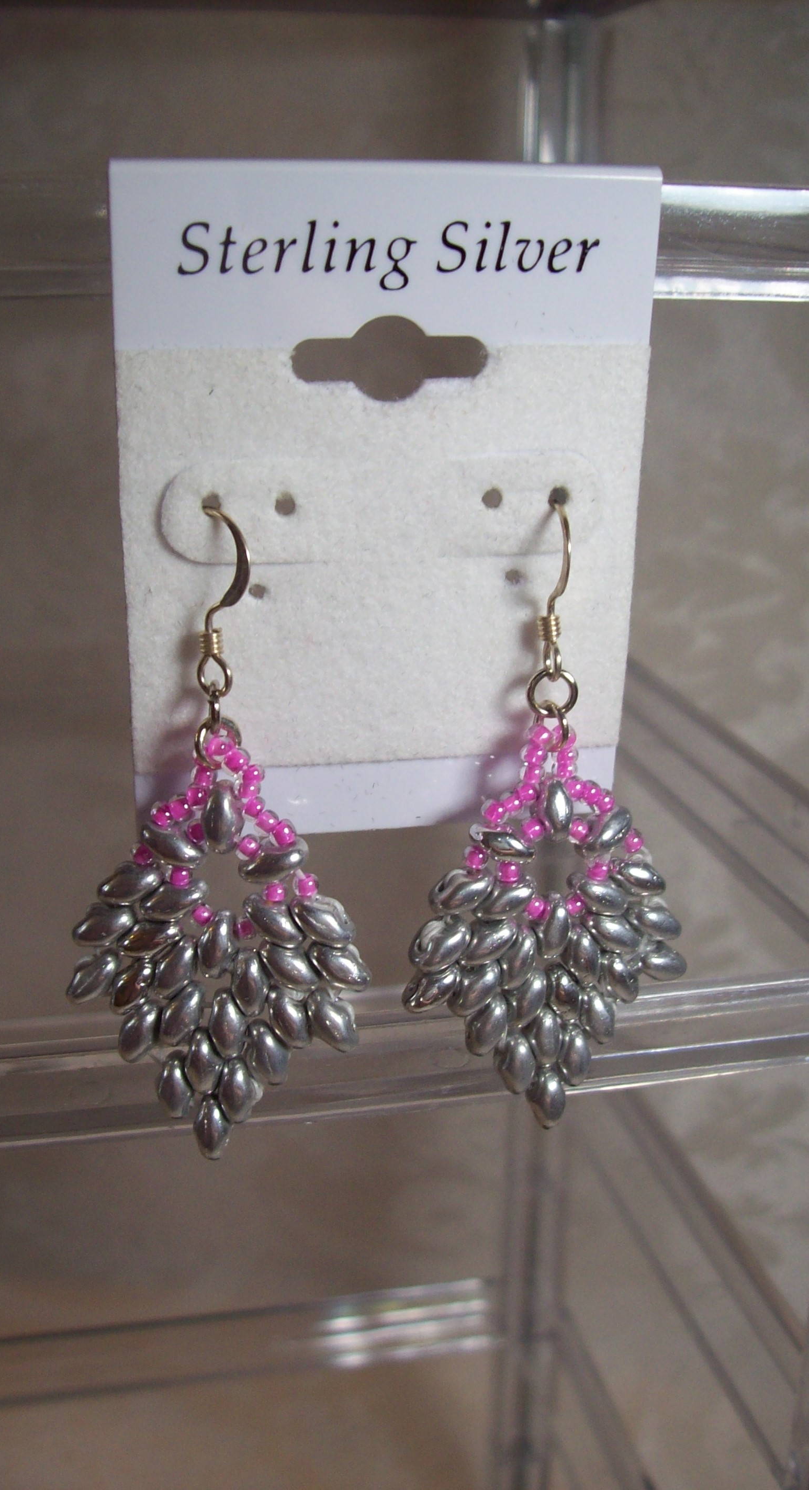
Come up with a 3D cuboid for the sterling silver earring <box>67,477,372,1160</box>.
[{"bbox_3d":[-0.014,0.008,0.115,0.023,0.052,0.009,4,21,7],"label":"sterling silver earring"}]

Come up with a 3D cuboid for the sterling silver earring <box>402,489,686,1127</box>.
[{"bbox_3d":[0.011,0.007,0.121,0.023,0.053,0.009,-4,21,-12],"label":"sterling silver earring"}]

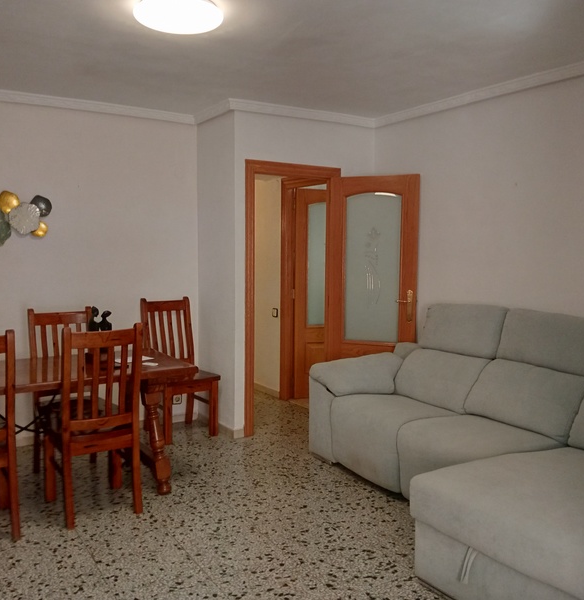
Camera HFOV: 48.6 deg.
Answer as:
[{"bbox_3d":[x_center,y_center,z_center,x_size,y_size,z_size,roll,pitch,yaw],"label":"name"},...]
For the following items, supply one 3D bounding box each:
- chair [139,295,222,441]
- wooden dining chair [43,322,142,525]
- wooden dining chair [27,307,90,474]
[{"bbox_3d":[-0.898,0.524,5.115,0.463,1.058,0.557,-3,5,-33],"label":"chair"},{"bbox_3d":[-1.113,0.639,3.614,0.463,1.058,0.557,-3,5,-32],"label":"wooden dining chair"},{"bbox_3d":[-1.390,0.601,4.096,0.463,1.058,0.557,-3,5,-33],"label":"wooden dining chair"}]

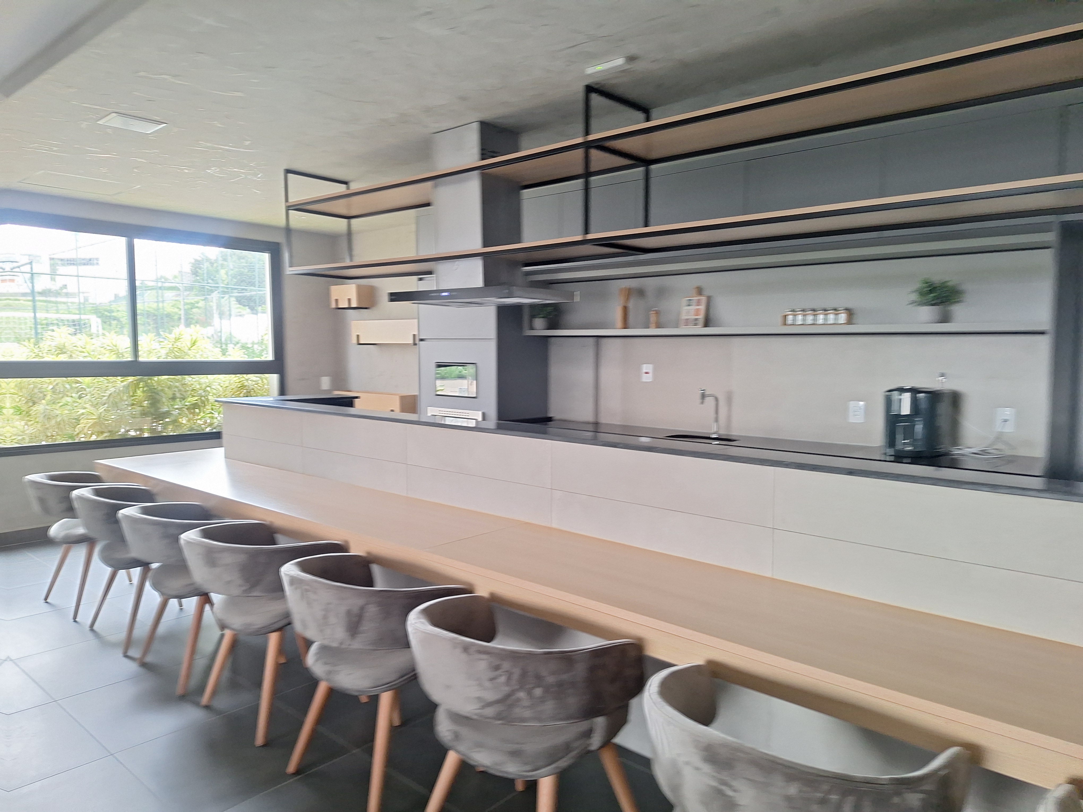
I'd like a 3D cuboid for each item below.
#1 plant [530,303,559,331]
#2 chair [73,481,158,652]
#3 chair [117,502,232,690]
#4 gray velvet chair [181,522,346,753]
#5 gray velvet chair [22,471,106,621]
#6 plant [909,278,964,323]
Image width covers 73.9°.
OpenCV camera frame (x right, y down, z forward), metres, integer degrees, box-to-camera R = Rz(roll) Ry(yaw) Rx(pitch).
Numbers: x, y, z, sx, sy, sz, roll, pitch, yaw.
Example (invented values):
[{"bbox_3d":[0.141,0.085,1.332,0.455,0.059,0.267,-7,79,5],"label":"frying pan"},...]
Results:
[{"bbox_3d":[0.009,-0.683,5.348,0.220,0.230,0.220,0,5,0],"label":"plant"},{"bbox_3d":[-2.050,0.788,3.676,0.565,0.760,0.580,4,6,41],"label":"chair"},{"bbox_3d":[-1.577,0.823,3.278,0.565,0.760,0.580,4,6,41],"label":"chair"},{"bbox_3d":[-1.104,0.856,2.898,0.565,0.760,0.580,4,6,41],"label":"gray velvet chair"},{"bbox_3d":[-2.569,0.750,4.101,0.565,0.760,0.580,4,6,41],"label":"gray velvet chair"},{"bbox_3d":[2.025,-0.538,3.692,0.250,0.230,0.240,4,6,41],"label":"plant"}]

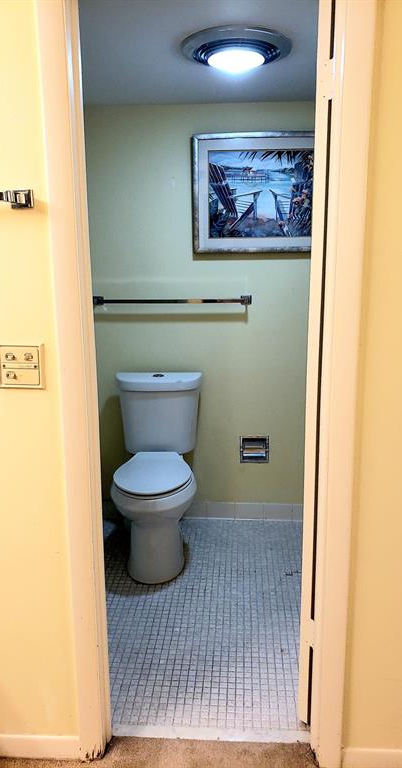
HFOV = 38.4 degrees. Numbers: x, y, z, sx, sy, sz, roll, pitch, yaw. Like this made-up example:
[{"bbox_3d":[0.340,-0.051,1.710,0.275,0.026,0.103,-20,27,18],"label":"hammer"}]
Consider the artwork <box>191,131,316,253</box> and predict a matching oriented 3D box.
[{"bbox_3d":[0.308,-0.931,2.837,0.680,0.557,0.033,0,11,4],"label":"artwork"}]

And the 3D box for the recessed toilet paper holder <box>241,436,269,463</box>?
[{"bbox_3d":[0.292,0.352,3.121,0.152,0.149,0.060,0,11,4],"label":"recessed toilet paper holder"}]

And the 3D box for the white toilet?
[{"bbox_3d":[-0.218,0.421,2.773,0.445,0.825,0.735,0,11,1],"label":"white toilet"}]

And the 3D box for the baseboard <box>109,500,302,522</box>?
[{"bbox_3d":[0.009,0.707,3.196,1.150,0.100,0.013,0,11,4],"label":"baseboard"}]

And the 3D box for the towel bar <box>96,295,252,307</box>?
[{"bbox_3d":[-0.148,-0.426,2.946,0.815,0.048,0.080,0,11,4],"label":"towel bar"}]

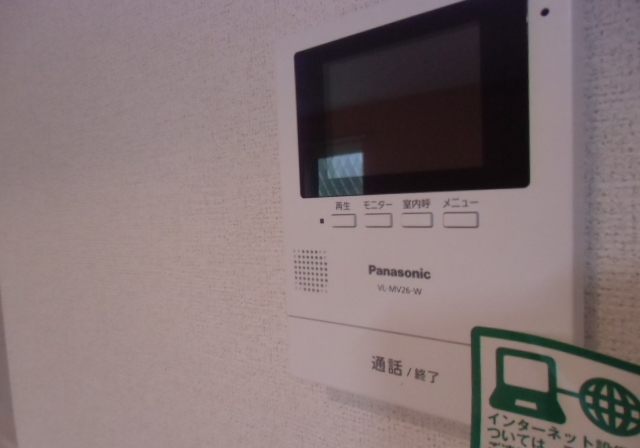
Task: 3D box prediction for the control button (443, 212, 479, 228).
[{"bbox_3d":[0.054,-0.001,0.171,0.013,0.006,0.003,0,4,37],"label":"control button"}]

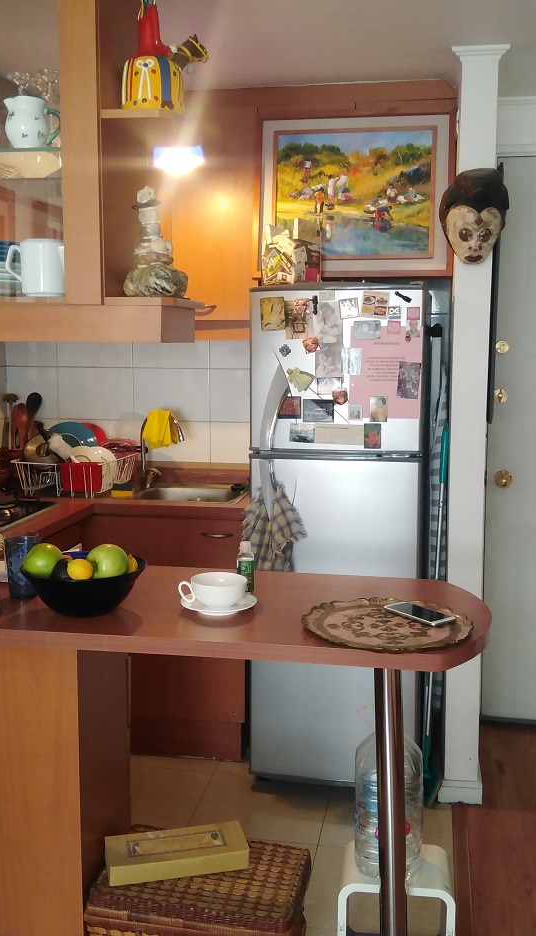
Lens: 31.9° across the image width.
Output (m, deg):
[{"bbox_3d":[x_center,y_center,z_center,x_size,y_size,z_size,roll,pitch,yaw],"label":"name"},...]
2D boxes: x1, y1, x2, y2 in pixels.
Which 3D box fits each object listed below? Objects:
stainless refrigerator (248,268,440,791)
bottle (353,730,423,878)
[{"bbox_3d":[0.259,0.202,3.159,0.520,1.550,0.626,1,7,11],"label":"stainless refrigerator"},{"bbox_3d":[0.276,0.750,2.147,0.159,0.353,0.159,1,7,11],"label":"bottle"}]

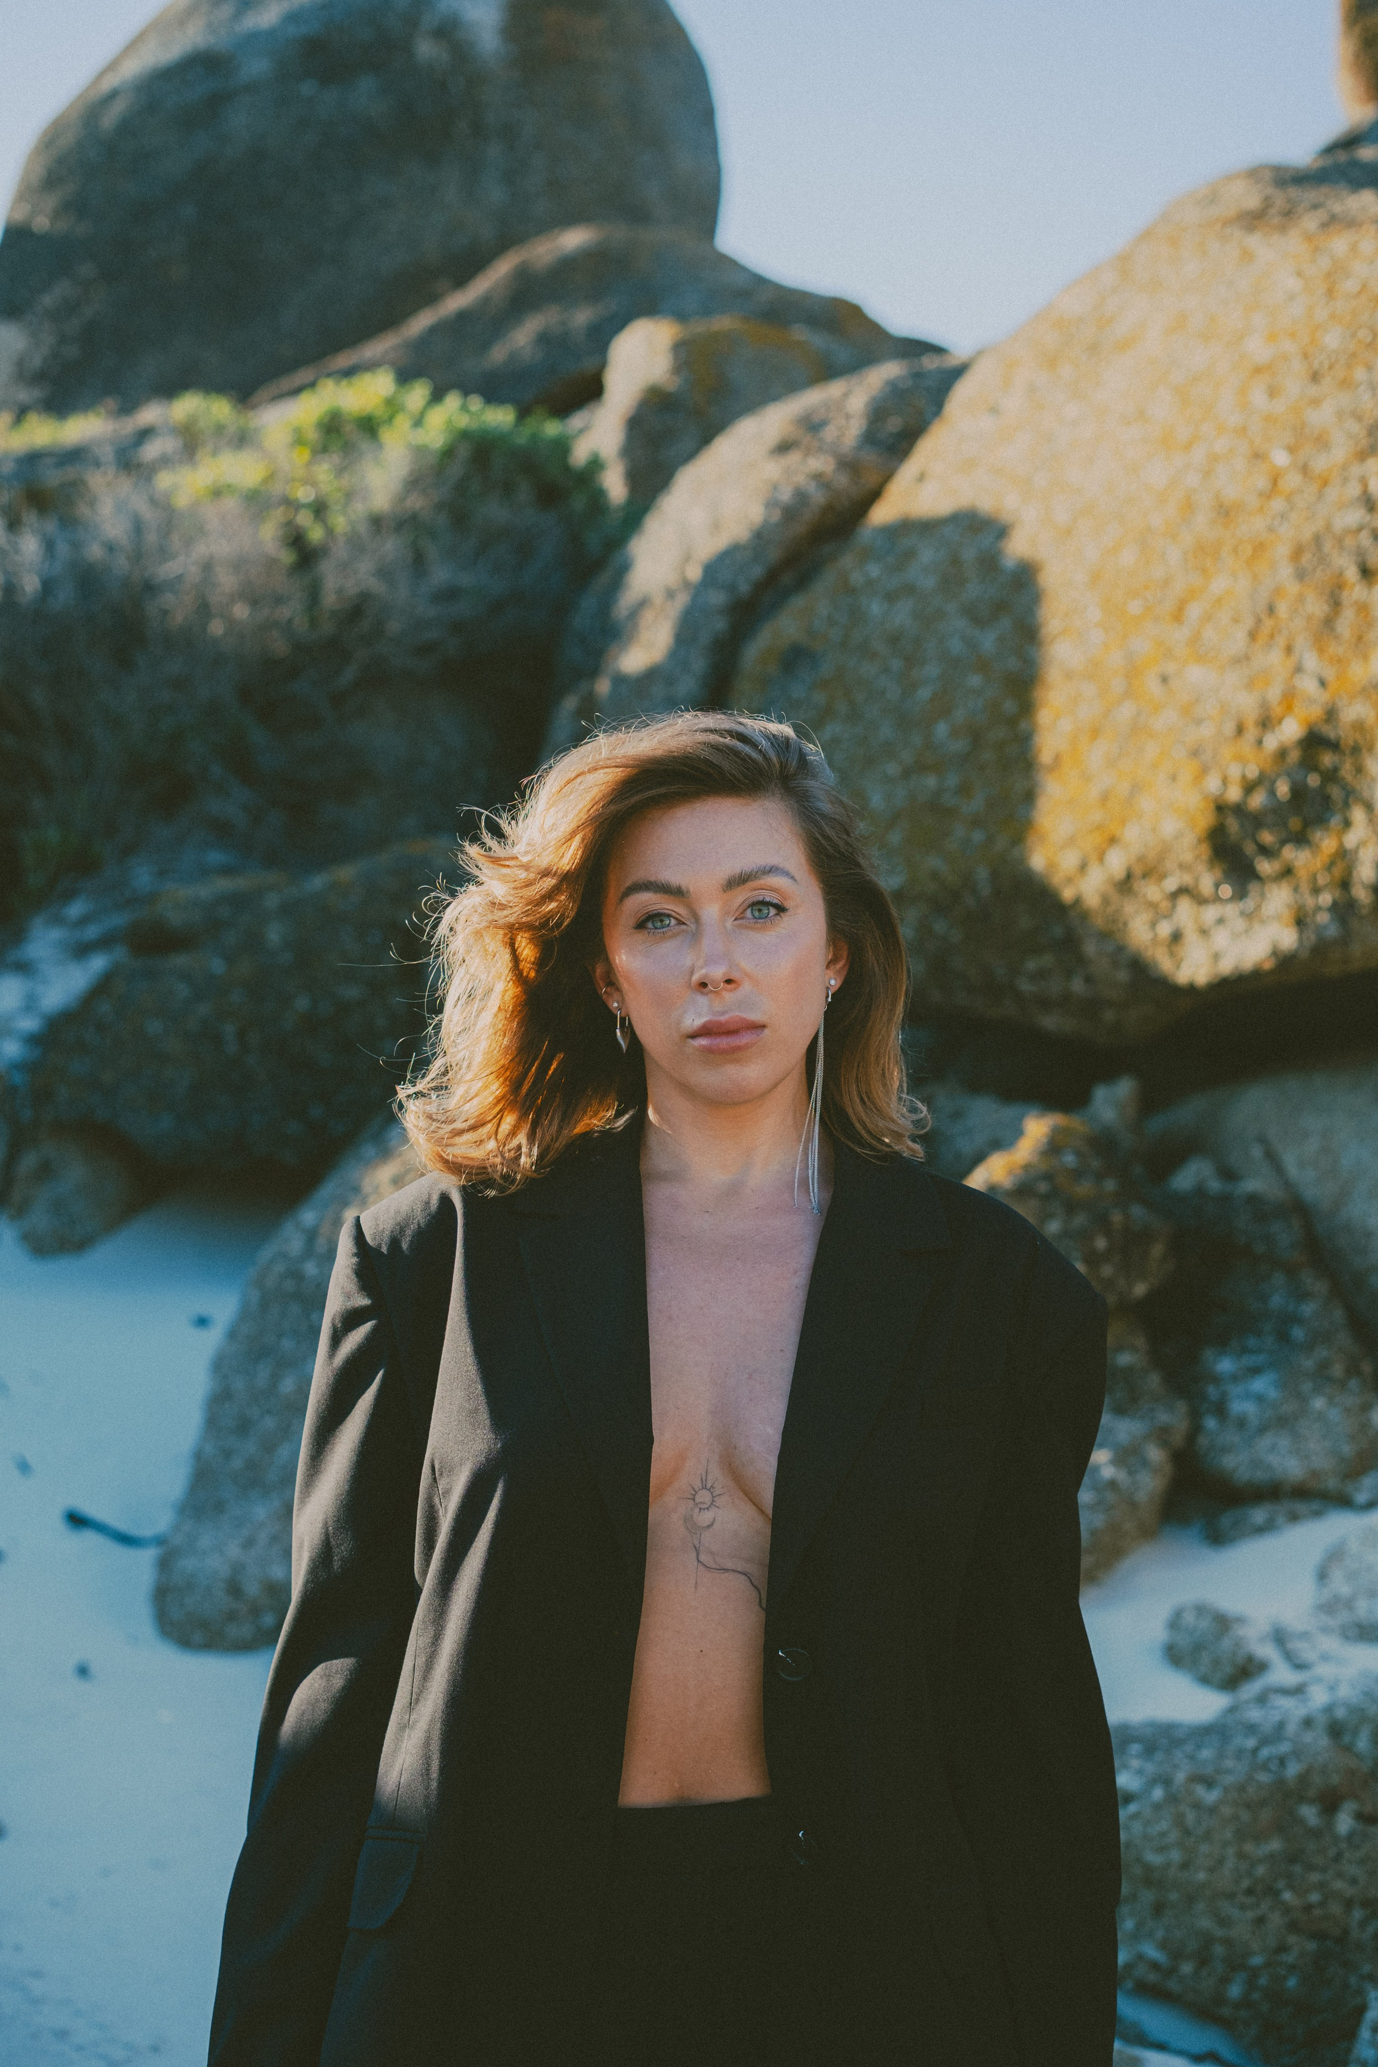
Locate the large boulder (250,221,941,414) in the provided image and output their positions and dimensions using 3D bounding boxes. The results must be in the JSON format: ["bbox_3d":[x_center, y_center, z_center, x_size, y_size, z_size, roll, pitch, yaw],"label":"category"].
[{"bbox_3d":[-0.450,-3.250,13.700,3.300,1.100,2.000,0,0,0],"label":"large boulder"}]

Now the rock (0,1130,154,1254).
[{"bbox_3d":[-2.000,0.510,9.400,0.490,0.430,0.450,0,0,0],"label":"rock"}]

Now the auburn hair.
[{"bbox_3d":[-0.016,-0.052,1.745,0.315,0.285,0.260,0,0,0],"label":"auburn hair"}]

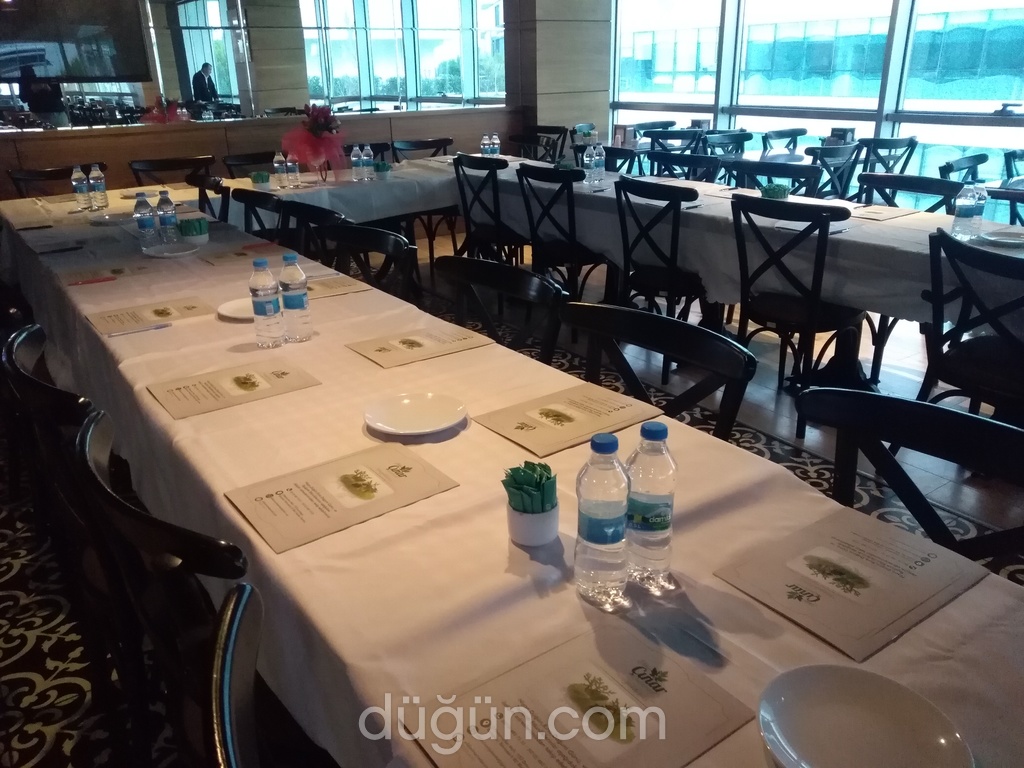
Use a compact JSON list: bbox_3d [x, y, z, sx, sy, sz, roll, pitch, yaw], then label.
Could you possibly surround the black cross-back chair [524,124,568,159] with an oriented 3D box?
[{"bbox_3d":[0.225,-2.006,7.345,0.485,0.885,0.495,-13,25,-27],"label":"black cross-back chair"}]

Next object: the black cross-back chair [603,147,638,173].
[{"bbox_3d":[0.482,-1.178,5.373,0.520,0.875,0.490,-15,26,-30],"label":"black cross-back chair"}]

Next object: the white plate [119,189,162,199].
[{"bbox_3d":[-2.074,-1.063,4.303,0.195,0.022,0.195,-16,26,-33],"label":"white plate"}]

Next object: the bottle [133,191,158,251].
[{"bbox_3d":[-1.466,-0.654,3.082,0.066,0.218,0.066,-1,22,0],"label":"bottle"}]

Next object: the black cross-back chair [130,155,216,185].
[{"bbox_3d":[-1.995,-0.951,4.878,0.500,0.885,0.520,-19,28,-38],"label":"black cross-back chair"}]

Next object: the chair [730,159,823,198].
[{"bbox_3d":[1.286,-0.676,4.014,0.465,0.895,0.485,18,28,38],"label":"chair"}]

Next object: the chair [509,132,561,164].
[{"bbox_3d":[-0.019,-1.545,6.314,0.520,0.875,0.490,-15,26,-30],"label":"chair"}]

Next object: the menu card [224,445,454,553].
[{"bbox_3d":[-0.261,0.165,1.202,0.298,0.005,0.205,-16,27,-34],"label":"menu card"}]

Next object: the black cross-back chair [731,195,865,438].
[{"bbox_3d":[1.175,-0.302,3.091,0.485,0.895,0.465,-16,26,-32],"label":"black cross-back chair"}]

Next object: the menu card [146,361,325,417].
[{"bbox_3d":[-0.584,0.002,1.620,0.298,0.005,0.205,-17,27,-34],"label":"menu card"}]

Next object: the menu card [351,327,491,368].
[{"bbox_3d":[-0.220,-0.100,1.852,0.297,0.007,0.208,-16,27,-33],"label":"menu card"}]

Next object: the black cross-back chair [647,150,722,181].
[{"bbox_3d":[0.870,-0.922,4.713,0.520,0.885,0.500,-16,27,-34],"label":"black cross-back chair"}]

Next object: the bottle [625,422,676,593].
[{"bbox_3d":[0.173,0.150,0.944,0.065,0.218,0.065,4,22,11],"label":"bottle"}]

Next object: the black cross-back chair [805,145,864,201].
[{"bbox_3d":[1.967,-1.173,5.208,0.485,0.885,0.495,-13,25,-27],"label":"black cross-back chair"}]

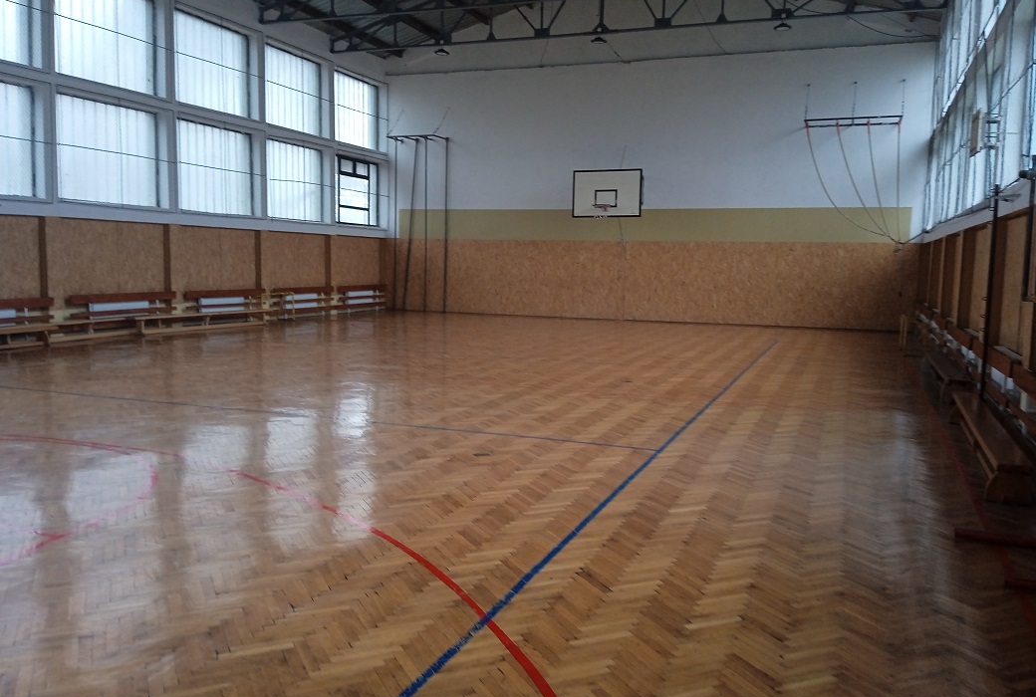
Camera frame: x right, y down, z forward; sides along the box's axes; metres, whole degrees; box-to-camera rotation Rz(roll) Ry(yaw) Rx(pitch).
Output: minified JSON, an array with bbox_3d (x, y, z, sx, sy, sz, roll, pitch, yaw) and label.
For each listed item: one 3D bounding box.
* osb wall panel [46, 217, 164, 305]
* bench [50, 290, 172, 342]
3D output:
[{"bbox_3d":[-7.959,-1.687,16.433,0.030,1.576,2.706,3,7,22],"label":"osb wall panel"},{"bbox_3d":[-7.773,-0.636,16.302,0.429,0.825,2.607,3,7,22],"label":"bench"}]

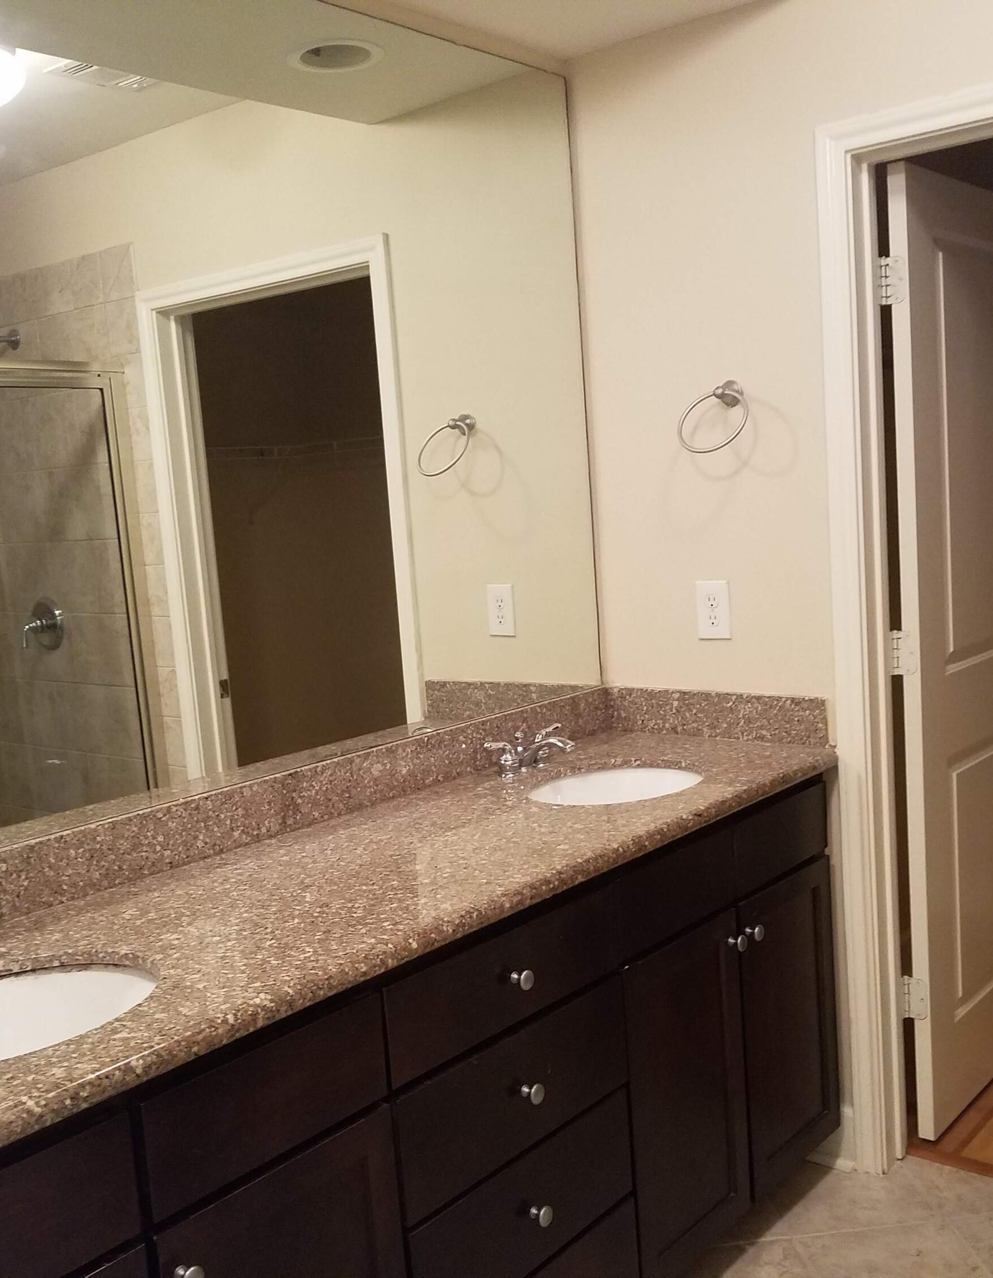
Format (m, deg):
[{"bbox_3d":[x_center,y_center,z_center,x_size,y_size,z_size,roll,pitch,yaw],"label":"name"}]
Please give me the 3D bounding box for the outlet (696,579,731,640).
[{"bbox_3d":[0.459,-0.059,2.703,0.080,0.124,0.008,2,9,41],"label":"outlet"}]

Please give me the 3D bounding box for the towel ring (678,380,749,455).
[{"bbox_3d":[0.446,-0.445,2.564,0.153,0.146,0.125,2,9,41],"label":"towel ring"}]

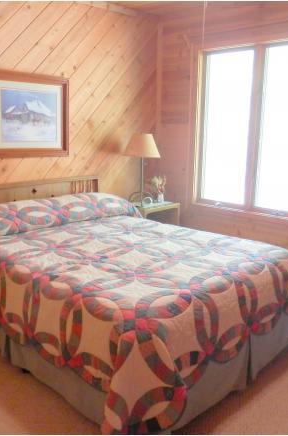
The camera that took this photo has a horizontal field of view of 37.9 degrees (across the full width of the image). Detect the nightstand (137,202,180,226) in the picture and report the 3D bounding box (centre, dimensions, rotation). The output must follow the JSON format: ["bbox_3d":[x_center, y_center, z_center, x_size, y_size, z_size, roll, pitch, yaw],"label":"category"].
[{"bbox_3d":[0.065,0.168,4.580,0.404,0.649,0.517,11,16,42],"label":"nightstand"}]

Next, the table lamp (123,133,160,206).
[{"bbox_3d":[-0.015,-0.506,4.384,0.381,0.752,0.381,1,12,0],"label":"table lamp"}]

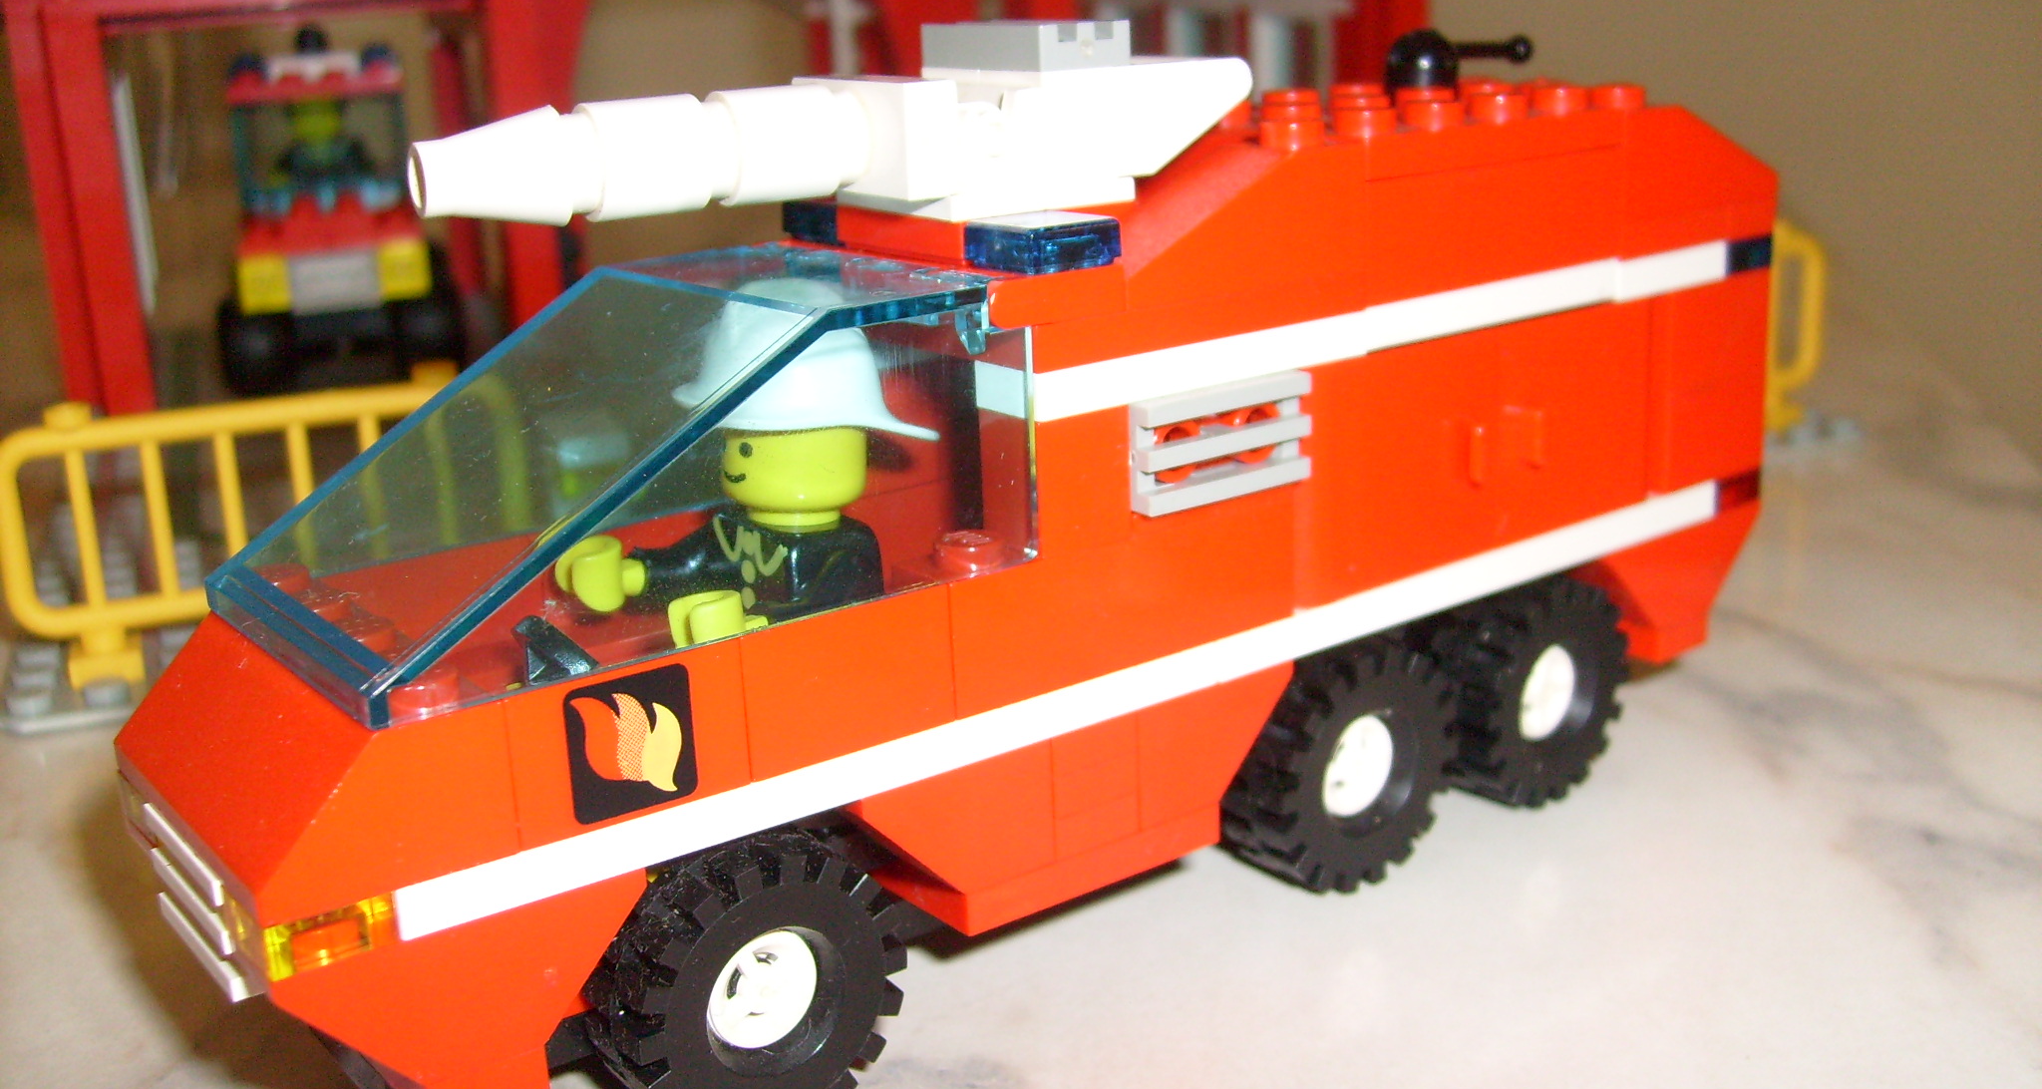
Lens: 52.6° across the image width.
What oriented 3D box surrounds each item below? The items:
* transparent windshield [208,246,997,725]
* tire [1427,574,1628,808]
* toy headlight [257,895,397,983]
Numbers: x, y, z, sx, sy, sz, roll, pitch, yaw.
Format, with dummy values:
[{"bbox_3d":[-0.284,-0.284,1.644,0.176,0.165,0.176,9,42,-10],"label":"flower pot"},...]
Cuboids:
[{"bbox_3d":[-0.027,-0.006,0.139,0.048,0.019,0.032,-14,20,-35],"label":"transparent windshield"},{"bbox_3d":[0.045,0.012,0.184,0.021,0.021,0.009,-14,20,-35],"label":"tire"},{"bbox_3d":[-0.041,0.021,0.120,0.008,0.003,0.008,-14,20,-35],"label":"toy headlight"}]

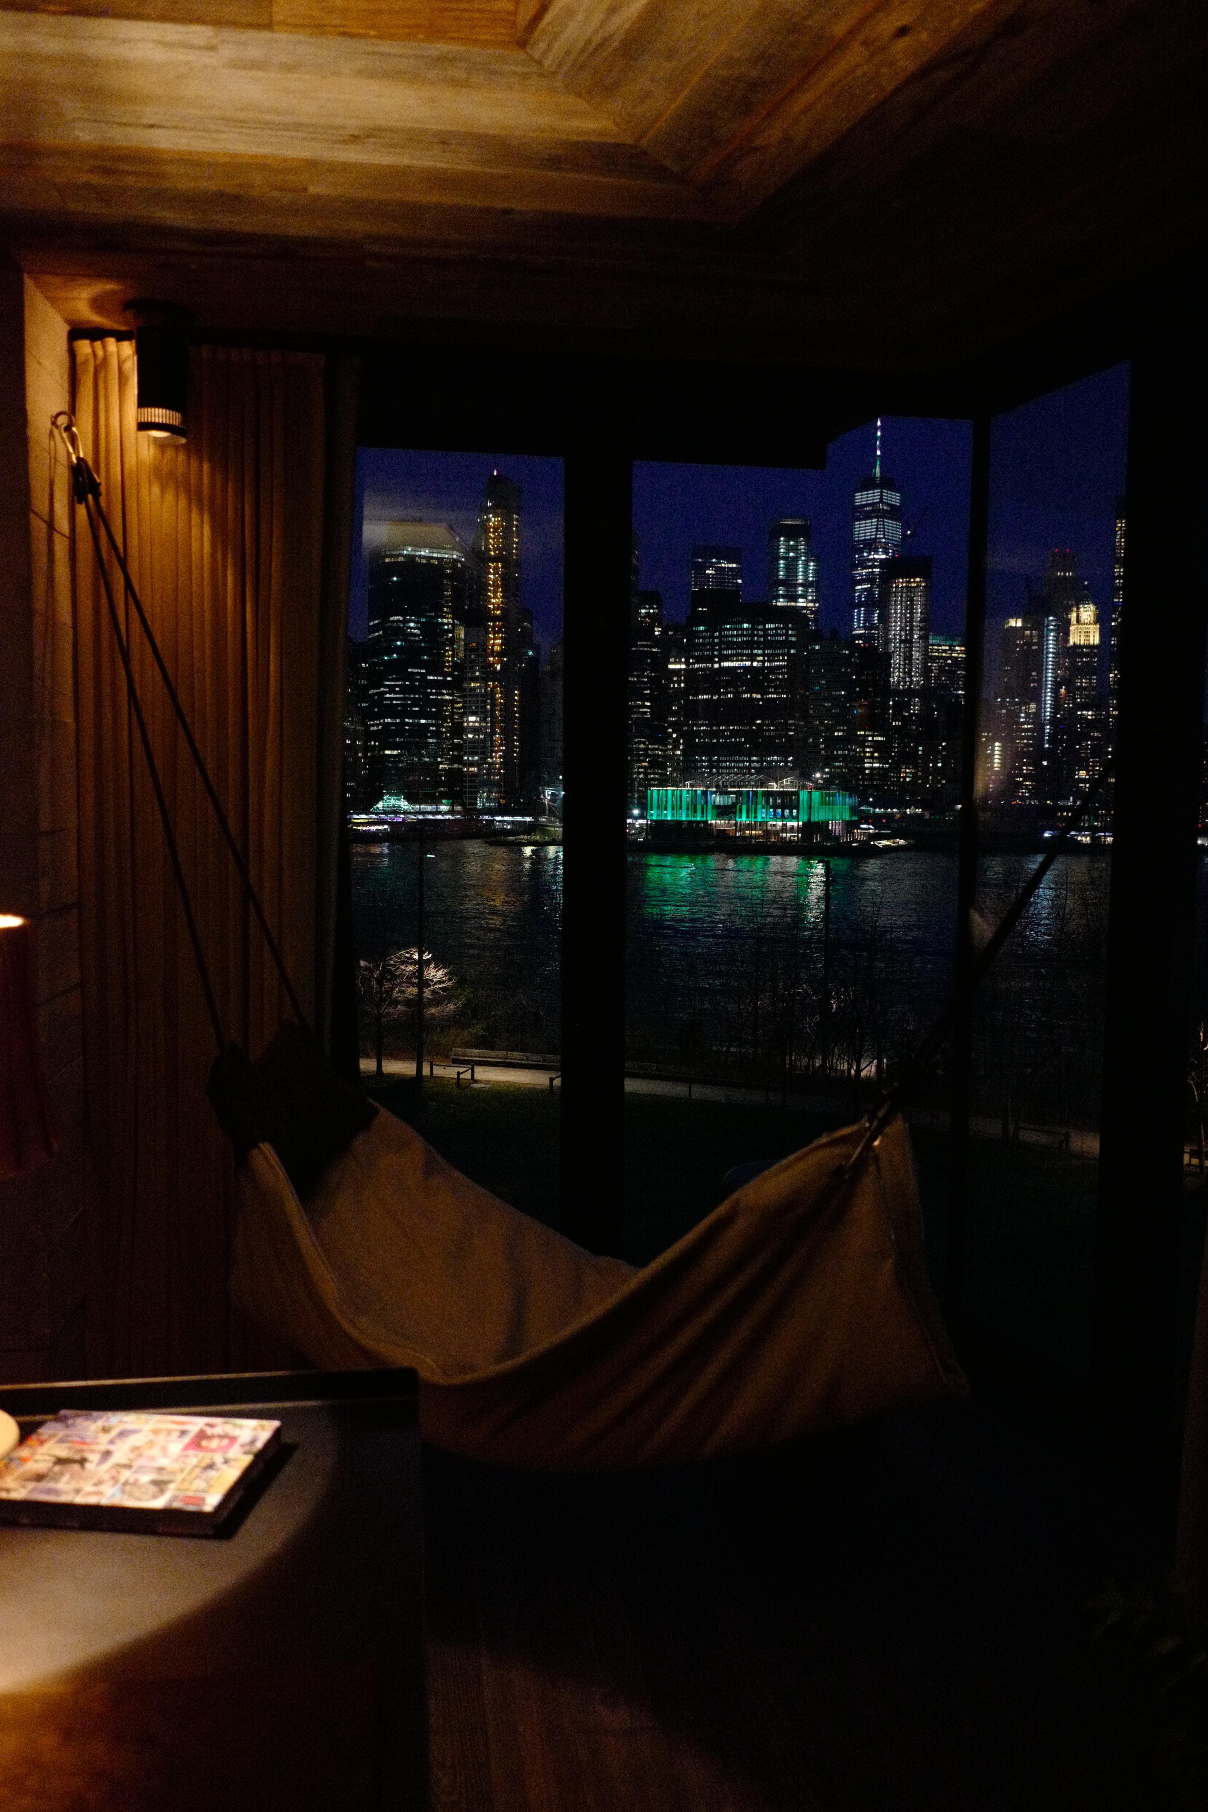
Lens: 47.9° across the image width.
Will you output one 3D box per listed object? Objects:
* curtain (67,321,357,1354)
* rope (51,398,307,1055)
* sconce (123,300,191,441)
[{"bbox_3d":[-0.989,-0.081,3.551,0.710,2.675,0.150,0,4,-7],"label":"curtain"},{"bbox_3d":[-1.032,-0.417,3.118,0.580,1.466,0.380,2,4,14],"label":"rope"},{"bbox_3d":[-1.056,-1.257,3.232,0.155,0.295,0.155,0,4,-7],"label":"sconce"}]

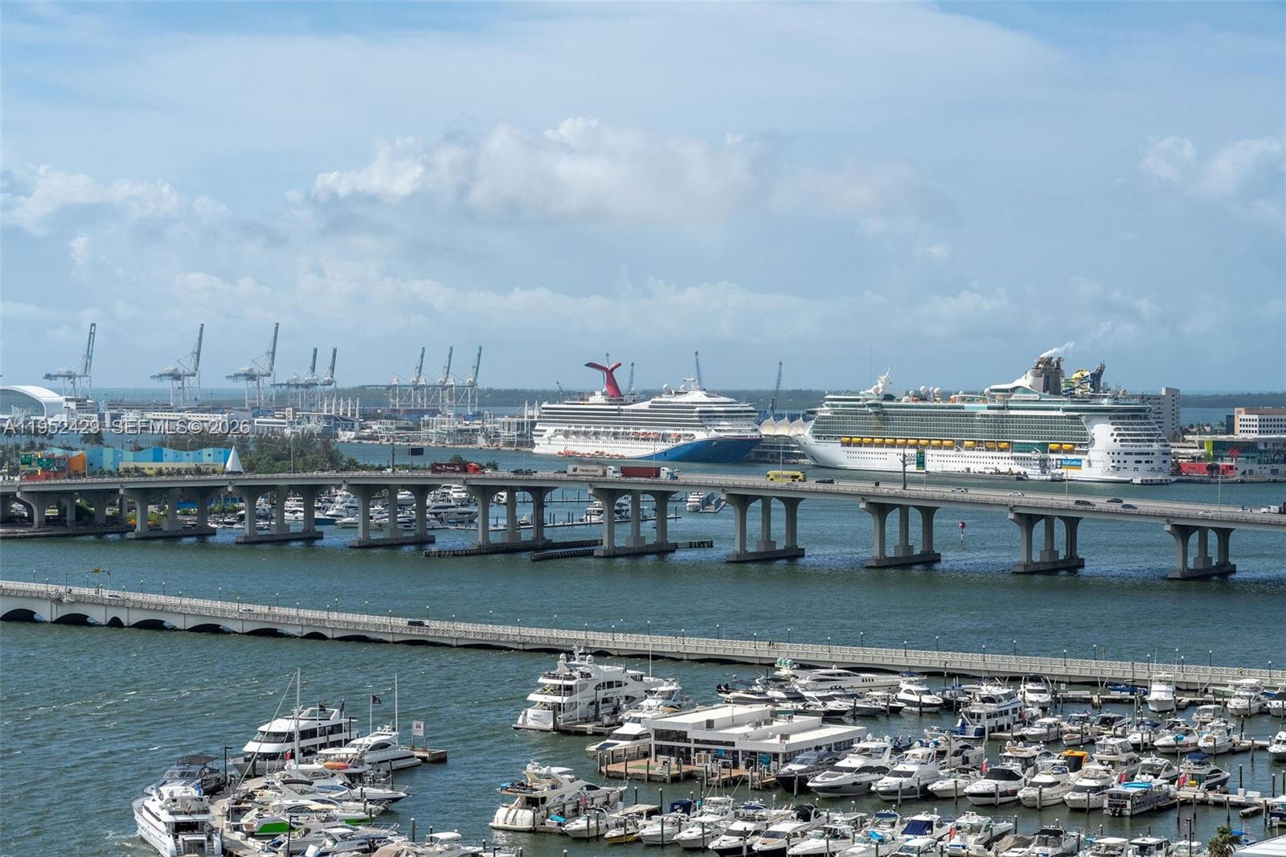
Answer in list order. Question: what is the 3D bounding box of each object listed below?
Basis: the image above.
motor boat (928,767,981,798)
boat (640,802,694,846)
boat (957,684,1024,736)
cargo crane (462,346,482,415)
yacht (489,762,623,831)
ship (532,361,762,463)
[{"bbox_3d":[38.524,43.564,373.139,3.300,3.100,11.000,1,1,33],"label":"motor boat"},{"bbox_3d":[2.000,47.210,364.240,3.260,3.870,10.390,1,1,29],"label":"boat"},{"bbox_3d":[54.470,43.980,475.220,5.090,7.330,18.330,1,1,30],"label":"boat"},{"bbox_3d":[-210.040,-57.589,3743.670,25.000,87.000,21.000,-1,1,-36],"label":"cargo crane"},{"bbox_3d":[-8.842,43.324,364.897,6.000,7.700,24.000,1,1,34],"label":"yacht"},{"bbox_3d":[6.029,-11.571,1995.761,37.000,63.000,276.070,0,1,-29],"label":"ship"}]

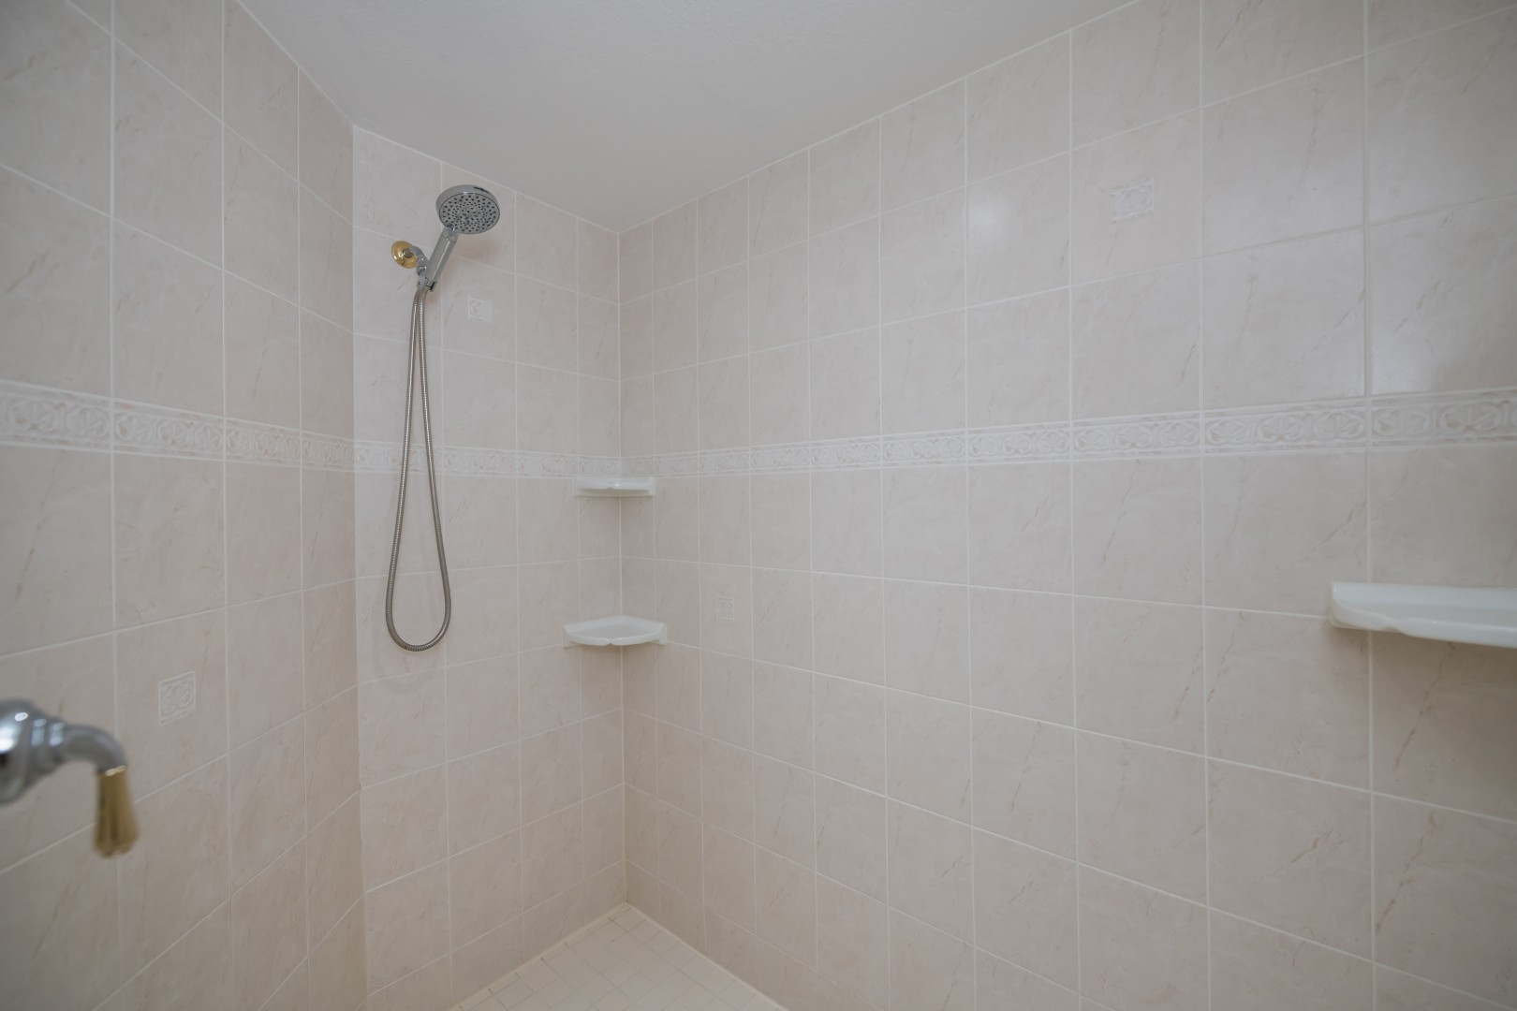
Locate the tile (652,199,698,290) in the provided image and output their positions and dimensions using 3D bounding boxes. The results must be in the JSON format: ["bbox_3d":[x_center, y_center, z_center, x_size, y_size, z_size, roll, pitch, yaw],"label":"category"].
[{"bbox_3d":[-0.258,-0.803,1.841,0.200,0.240,0.010,0,0,39],"label":"tile"}]

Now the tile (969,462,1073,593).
[{"bbox_3d":[0.539,0.043,1.222,0.200,0.250,0.009,0,0,39],"label":"tile"}]

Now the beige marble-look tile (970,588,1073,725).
[{"bbox_3d":[0.533,0.300,1.198,0.197,0.254,0.010,0,1,39],"label":"beige marble-look tile"}]

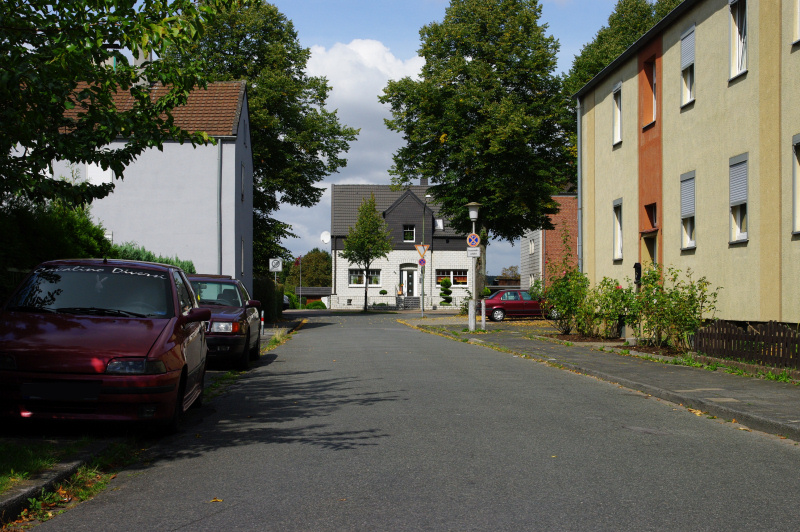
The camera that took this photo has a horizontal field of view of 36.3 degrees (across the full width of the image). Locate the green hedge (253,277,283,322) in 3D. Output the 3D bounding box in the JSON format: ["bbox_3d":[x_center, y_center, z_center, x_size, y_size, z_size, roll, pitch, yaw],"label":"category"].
[{"bbox_3d":[-6.300,1.640,57.300,1.500,1.870,10.500,0,-2,-3],"label":"green hedge"}]

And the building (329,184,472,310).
[{"bbox_3d":[0.250,-1.480,96.200,11.300,9.800,9.500,0,-2,-4],"label":"building"}]

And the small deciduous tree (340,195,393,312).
[{"bbox_3d":[-2.340,-0.990,86.500,3.900,8.450,3.800,0,-2,0],"label":"small deciduous tree"}]

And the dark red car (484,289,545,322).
[{"bbox_3d":[5.450,1.780,55.500,4.260,1.410,1.680,0,-2,-9],"label":"dark red car"}]

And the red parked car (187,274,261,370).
[{"bbox_3d":[-3.170,0.890,19.600,1.700,1.420,4.390,0,-2,-3],"label":"red parked car"}]

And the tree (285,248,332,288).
[{"bbox_3d":[-9.300,1.400,134.000,6.800,6.800,6.600,0,-2,0],"label":"tree"}]

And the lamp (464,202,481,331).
[{"bbox_3d":[2.350,0.035,39.150,0.540,4.130,0.540,0,-2,0],"label":"lamp"}]

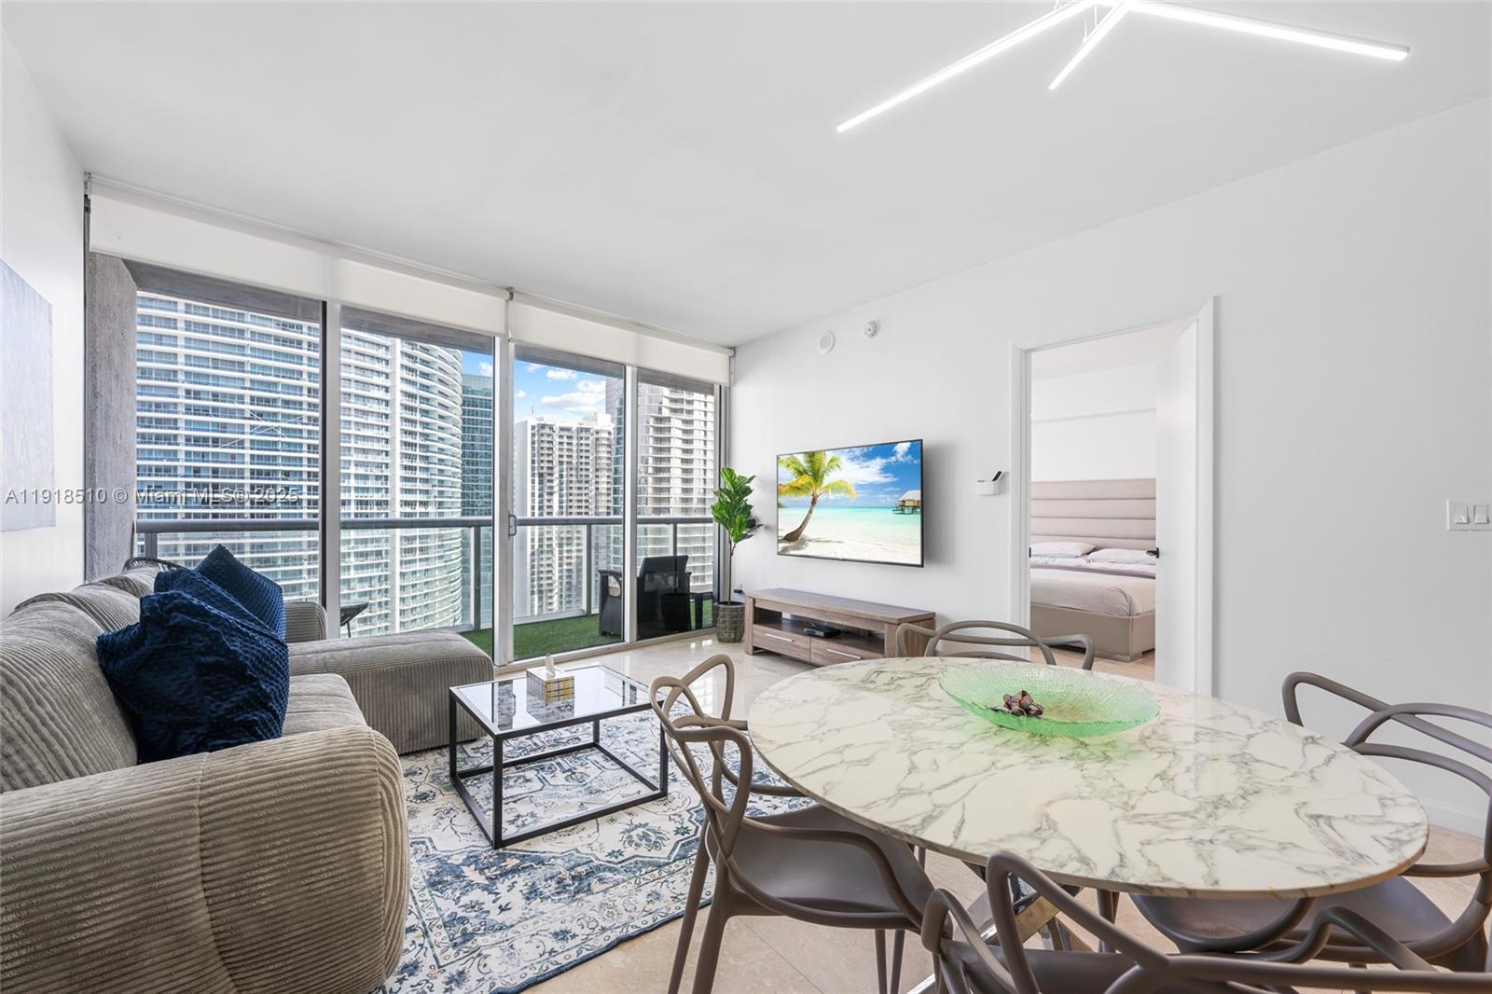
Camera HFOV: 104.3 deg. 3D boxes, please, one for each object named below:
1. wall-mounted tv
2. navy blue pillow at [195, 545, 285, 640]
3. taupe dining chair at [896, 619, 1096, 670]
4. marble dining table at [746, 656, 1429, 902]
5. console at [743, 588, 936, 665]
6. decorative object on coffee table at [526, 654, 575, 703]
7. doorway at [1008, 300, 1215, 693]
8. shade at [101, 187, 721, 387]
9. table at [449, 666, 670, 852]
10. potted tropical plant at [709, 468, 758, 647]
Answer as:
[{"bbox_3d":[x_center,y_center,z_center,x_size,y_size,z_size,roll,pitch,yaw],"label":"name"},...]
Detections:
[{"bbox_3d":[0.731,0.053,4.371,0.060,0.830,1.430,1,-1,-41],"label":"wall-mounted tv"},{"bbox_3d":[-2.040,0.450,2.200,0.170,0.450,0.460,-22,-9,21],"label":"navy blue pillow"},{"bbox_3d":[0.733,0.808,1.697,0.570,0.830,0.500,0,-1,16],"label":"taupe dining chair"},{"bbox_3d":[0.554,0.837,1.173,1.100,0.750,1.100,1,-1,-40],"label":"marble dining table"},{"bbox_3d":[0.631,1.029,4.311,0.420,0.485,1.460,1,-1,-42],"label":"console"},{"bbox_3d":[-0.797,0.739,2.371,0.110,0.155,0.170,1,-1,-40],"label":"decorative object on coffee table"},{"bbox_3d":[1.925,0.165,3.125,0.150,2.190,0.970,1,-1,-40],"label":"doorway"},{"bbox_3d":[-1.624,-1.280,4.104,4.030,0.370,0.100,1,-1,-43],"label":"shade"},{"bbox_3d":[-0.799,1.015,2.437,0.660,0.400,0.660,1,-1,-36],"label":"table"},{"bbox_3d":[-0.124,0.507,5.153,0.420,1.560,0.420,0,-1,0],"label":"potted tropical plant"}]

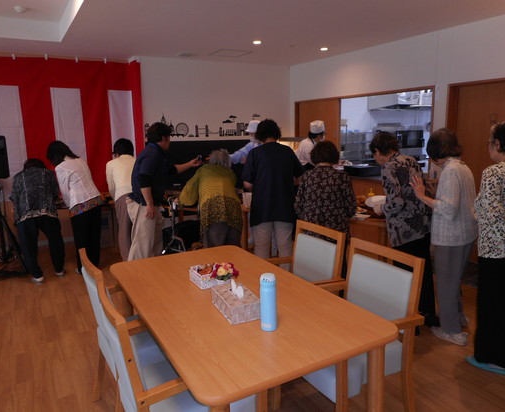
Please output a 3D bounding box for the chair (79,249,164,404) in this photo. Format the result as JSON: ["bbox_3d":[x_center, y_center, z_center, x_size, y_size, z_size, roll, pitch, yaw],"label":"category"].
[{"bbox_3d":[-0.585,0.678,2.174,0.570,0.860,0.540,-5,10,-29],"label":"chair"}]

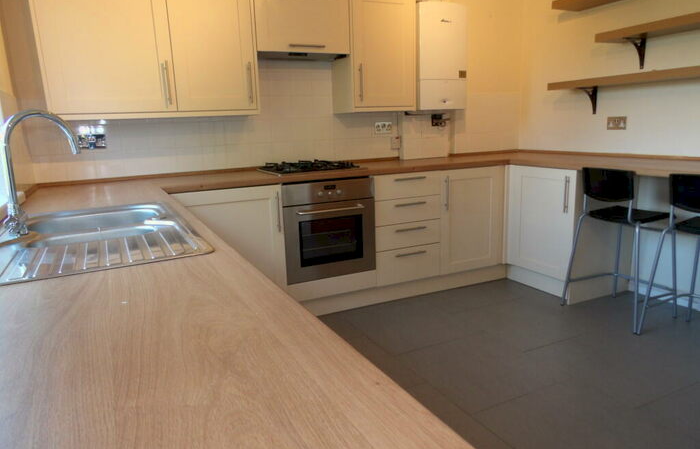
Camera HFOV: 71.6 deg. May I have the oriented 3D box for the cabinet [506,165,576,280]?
[{"bbox_3d":[1.510,-0.052,3.364,0.570,0.720,0.562,-7,13,-24],"label":"cabinet"}]

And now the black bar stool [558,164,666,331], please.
[{"bbox_3d":[1.624,0.103,2.868,0.440,0.878,0.530,-7,13,-23],"label":"black bar stool"}]

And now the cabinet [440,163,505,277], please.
[{"bbox_3d":[0.744,-0.076,3.662,0.553,0.721,0.570,-7,12,-24],"label":"cabinet"}]

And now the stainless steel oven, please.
[{"bbox_3d":[-0.218,-0.011,3.163,0.593,0.598,0.550,-7,13,-24],"label":"stainless steel oven"}]

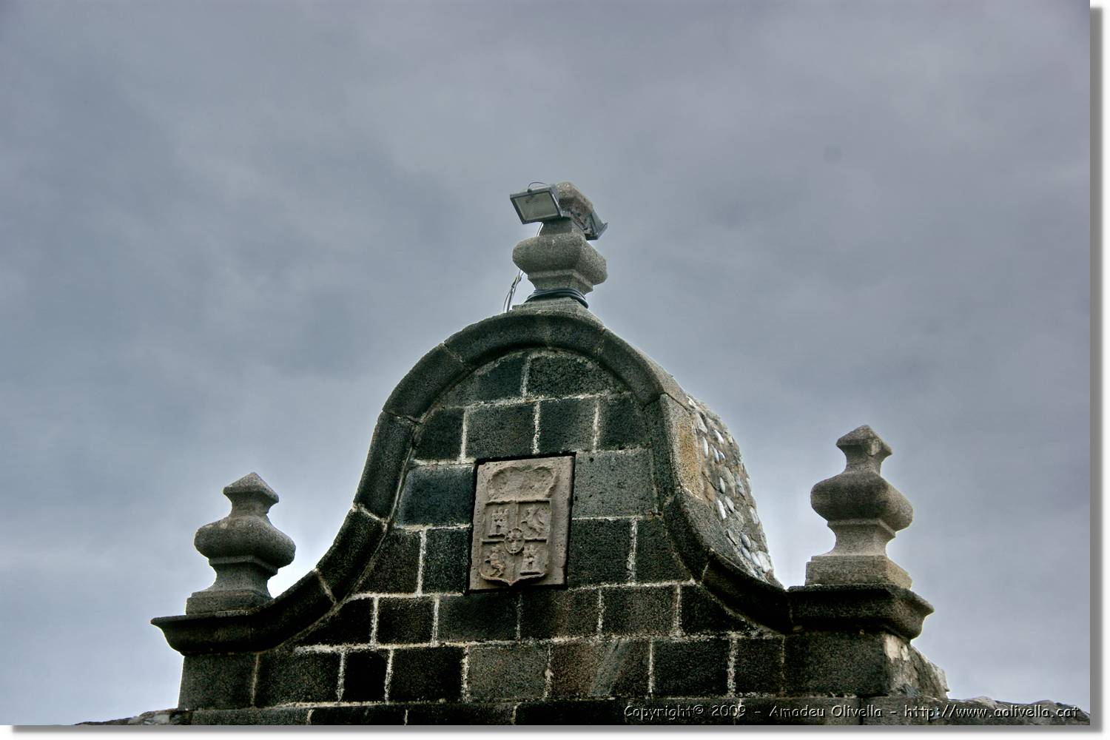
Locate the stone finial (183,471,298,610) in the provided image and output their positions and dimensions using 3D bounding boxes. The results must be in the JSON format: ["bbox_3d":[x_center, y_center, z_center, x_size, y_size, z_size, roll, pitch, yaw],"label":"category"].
[{"bbox_3d":[-1.730,0.995,14.174,0.431,0.879,0.431,-5,-20,25],"label":"stone finial"}]

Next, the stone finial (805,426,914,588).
[{"bbox_3d":[1.537,0.691,12.634,0.431,0.879,0.431,-5,-20,25],"label":"stone finial"}]

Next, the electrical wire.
[{"bbox_3d":[-0.181,-0.577,14.212,0.274,0.452,0.125,-5,-20,25],"label":"electrical wire"}]

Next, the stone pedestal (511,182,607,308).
[{"bbox_3d":[0.043,-0.642,13.873,0.431,0.841,0.431,-5,-20,25],"label":"stone pedestal"}]

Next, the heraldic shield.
[{"bbox_3d":[-0.156,0.817,13.255,0.547,0.679,0.106,-5,-20,25],"label":"heraldic shield"}]

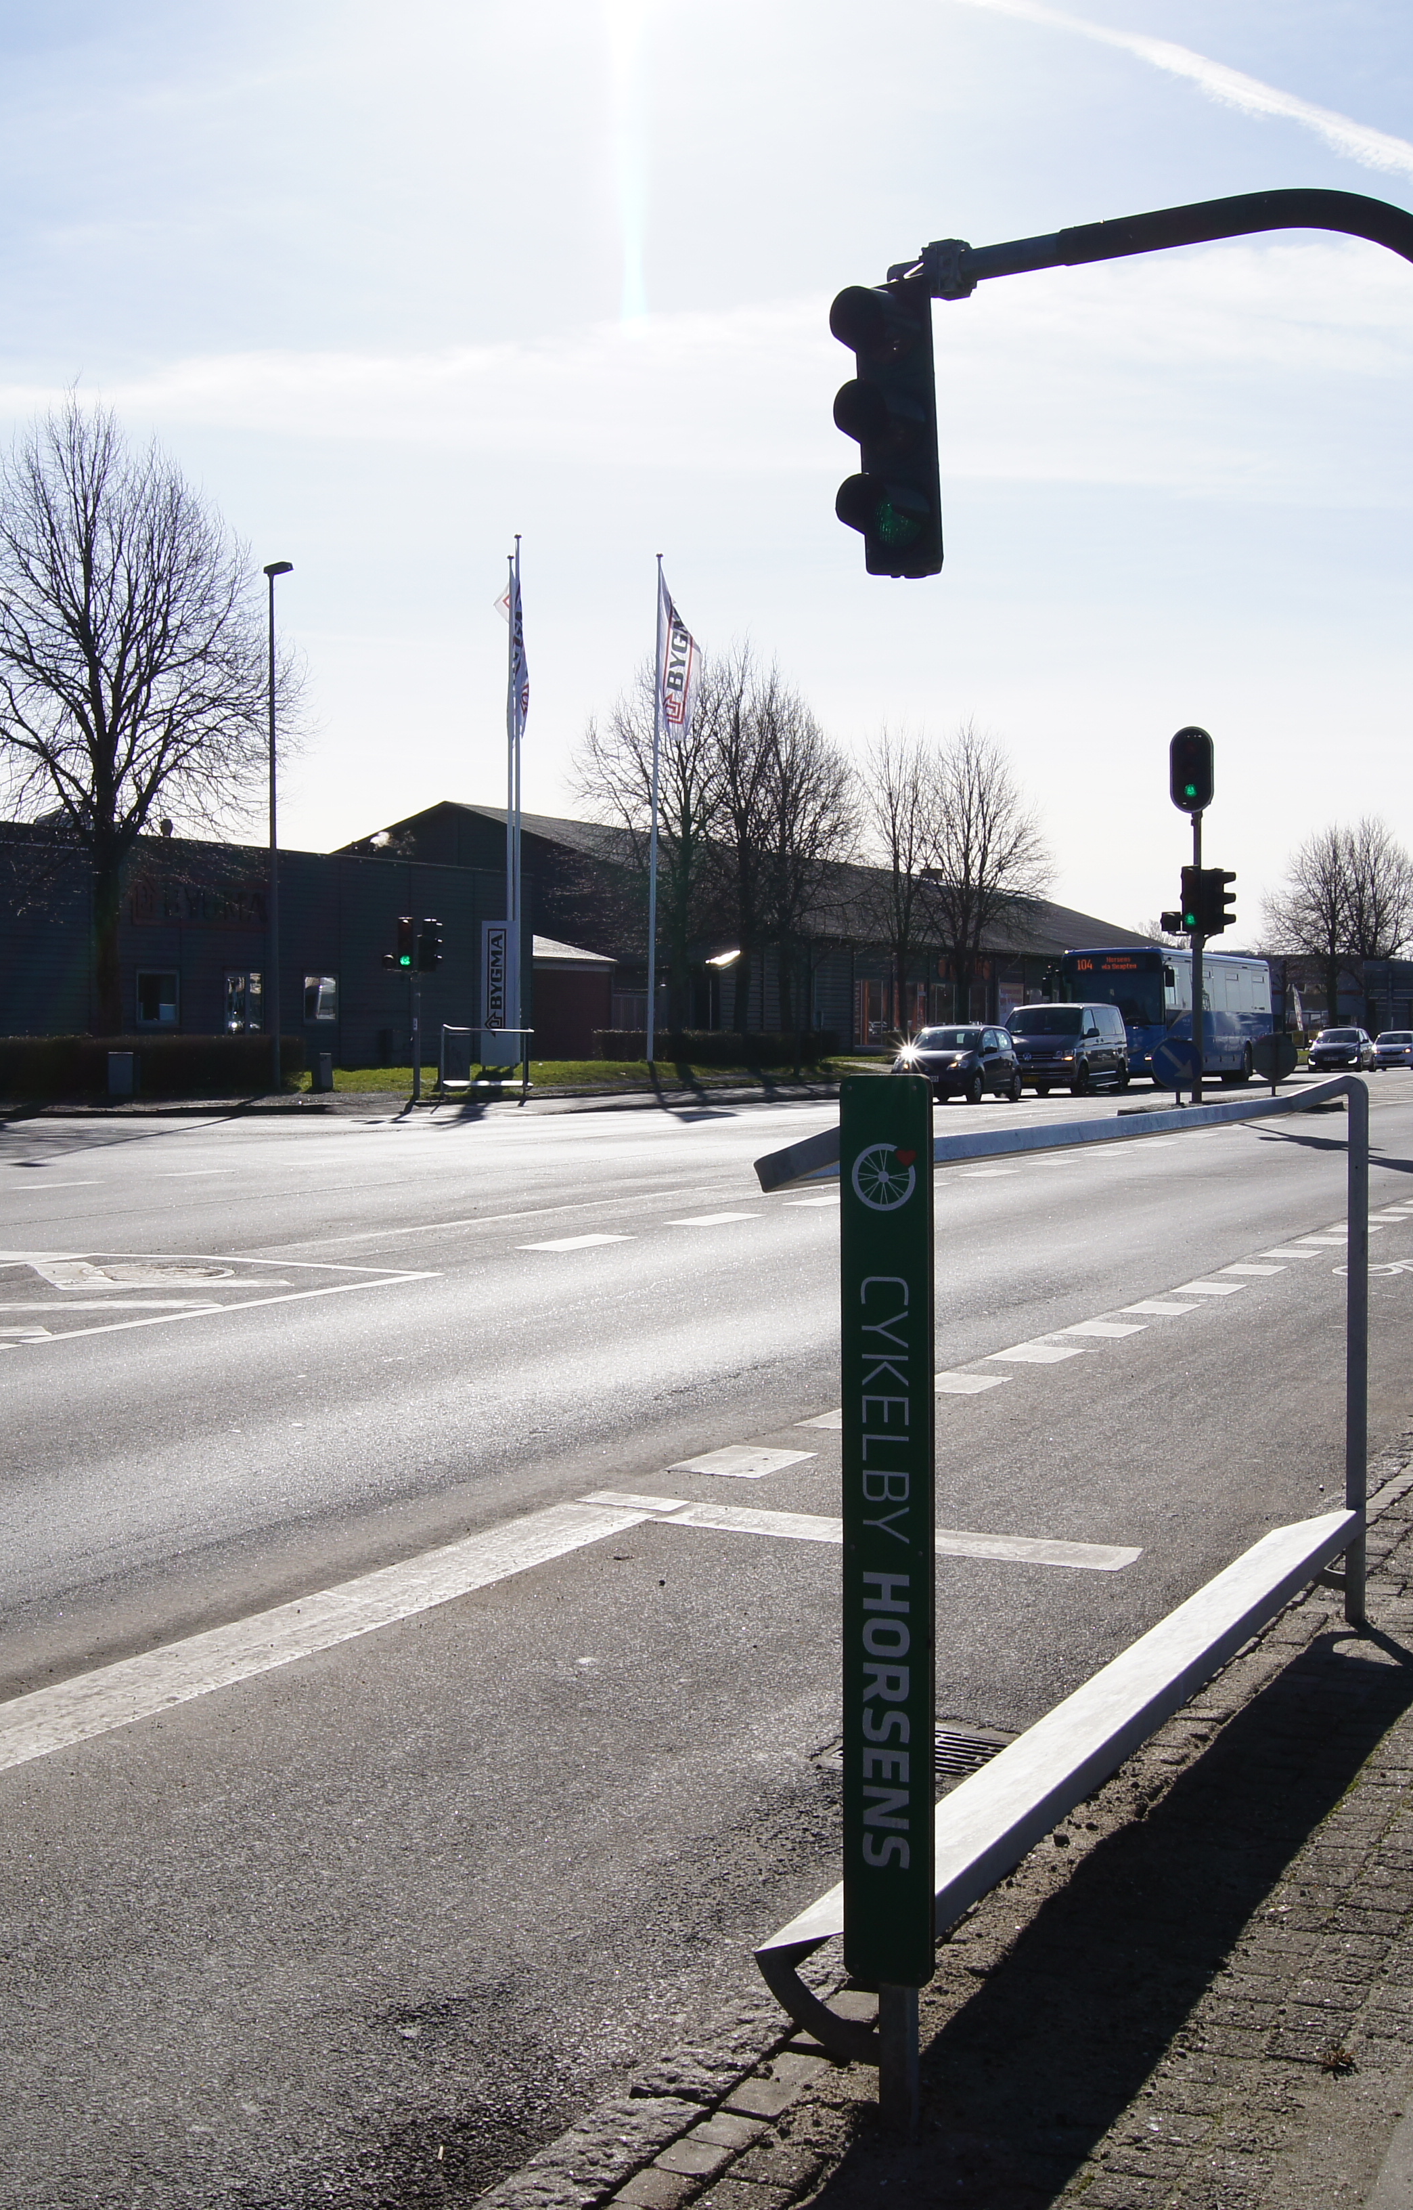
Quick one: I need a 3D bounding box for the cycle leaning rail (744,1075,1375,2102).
[{"bbox_3d":[0.803,0.585,4.439,0.270,1.330,3.070,1,2,25],"label":"cycle leaning rail"}]

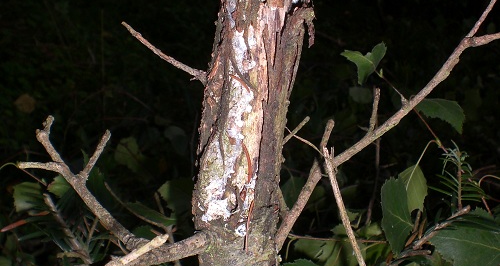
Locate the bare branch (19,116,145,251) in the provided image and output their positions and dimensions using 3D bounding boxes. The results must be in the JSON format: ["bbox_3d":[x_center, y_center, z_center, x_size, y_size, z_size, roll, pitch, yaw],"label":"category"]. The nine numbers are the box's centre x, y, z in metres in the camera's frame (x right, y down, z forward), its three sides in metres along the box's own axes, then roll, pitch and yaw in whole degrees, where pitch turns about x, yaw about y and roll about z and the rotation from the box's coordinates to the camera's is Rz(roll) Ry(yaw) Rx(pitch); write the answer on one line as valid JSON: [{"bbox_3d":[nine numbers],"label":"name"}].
[{"bbox_3d":[-0.127,0.038,0.550,0.095,0.101,0.050,0,15,0],"label":"bare branch"}]

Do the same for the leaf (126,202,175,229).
[{"bbox_3d":[-0.091,0.076,0.670,0.044,0.024,0.025,0,15,0],"label":"leaf"}]

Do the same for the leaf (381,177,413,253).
[{"bbox_3d":[0.118,0.066,0.590,0.026,0.061,0.025,7,16,24],"label":"leaf"}]

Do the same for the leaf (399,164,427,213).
[{"bbox_3d":[0.138,0.047,0.620,0.024,0.041,0.020,0,15,0],"label":"leaf"}]

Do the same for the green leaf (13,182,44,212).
[{"bbox_3d":[-0.191,0.056,0.630,0.028,0.026,0.020,0,15,0],"label":"green leaf"}]

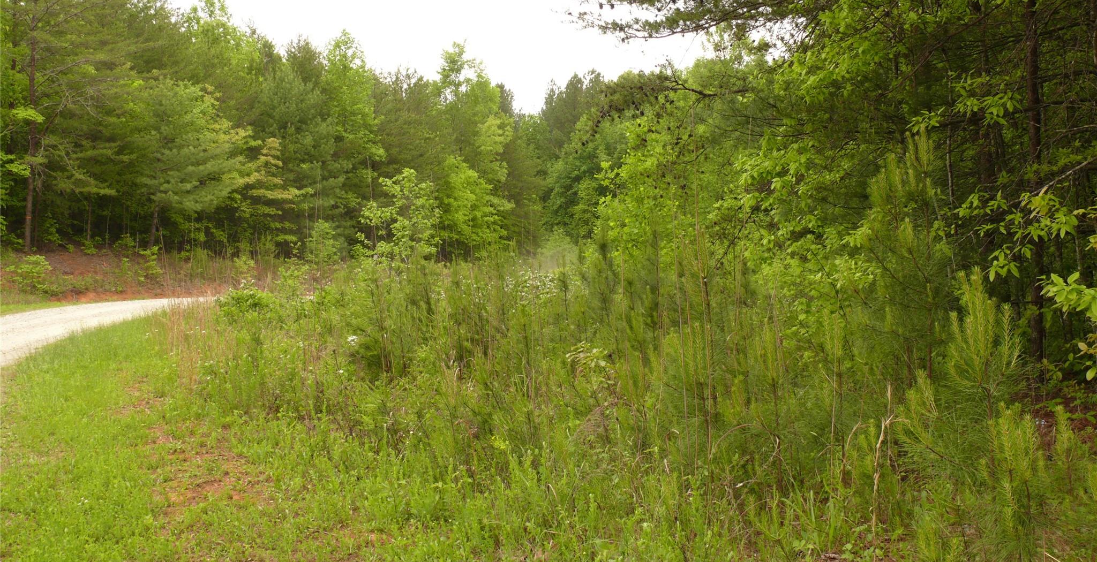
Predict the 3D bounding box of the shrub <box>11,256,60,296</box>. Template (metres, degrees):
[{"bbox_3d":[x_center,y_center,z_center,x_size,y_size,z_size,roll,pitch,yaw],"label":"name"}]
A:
[{"bbox_3d":[-15.042,-0.176,32.500,1.350,1.170,1.250,1,-1,-25],"label":"shrub"}]

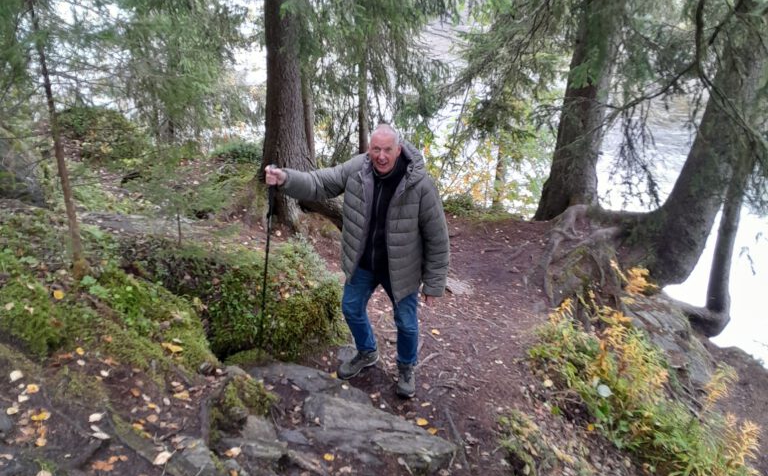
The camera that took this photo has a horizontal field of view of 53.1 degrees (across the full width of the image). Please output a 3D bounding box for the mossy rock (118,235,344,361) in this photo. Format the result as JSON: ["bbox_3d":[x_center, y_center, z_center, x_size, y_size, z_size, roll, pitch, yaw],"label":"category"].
[{"bbox_3d":[-1.071,0.397,5.400,1.480,0.640,0.900,0,22,0],"label":"mossy rock"}]

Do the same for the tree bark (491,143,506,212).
[{"bbox_3d":[1.280,-0.661,8.577,0.150,0.850,0.150,0,22,0],"label":"tree bark"}]

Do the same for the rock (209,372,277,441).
[{"bbox_3d":[-0.745,0.894,4.080,0.340,0.260,0.300,0,22,0],"label":"rock"}]

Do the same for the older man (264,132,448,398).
[{"bbox_3d":[-0.155,0.143,4.500,1.000,1.710,0.580,4,22,9],"label":"older man"}]

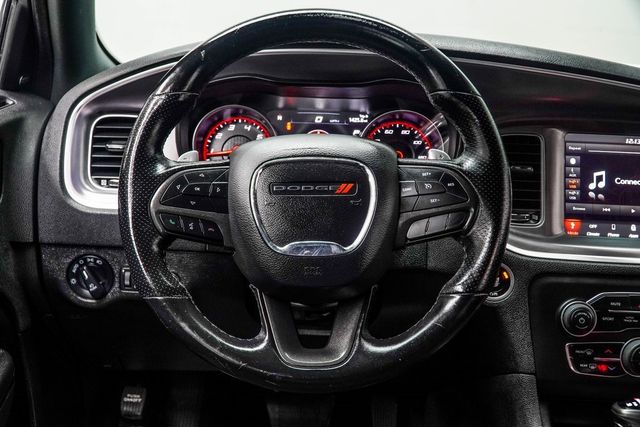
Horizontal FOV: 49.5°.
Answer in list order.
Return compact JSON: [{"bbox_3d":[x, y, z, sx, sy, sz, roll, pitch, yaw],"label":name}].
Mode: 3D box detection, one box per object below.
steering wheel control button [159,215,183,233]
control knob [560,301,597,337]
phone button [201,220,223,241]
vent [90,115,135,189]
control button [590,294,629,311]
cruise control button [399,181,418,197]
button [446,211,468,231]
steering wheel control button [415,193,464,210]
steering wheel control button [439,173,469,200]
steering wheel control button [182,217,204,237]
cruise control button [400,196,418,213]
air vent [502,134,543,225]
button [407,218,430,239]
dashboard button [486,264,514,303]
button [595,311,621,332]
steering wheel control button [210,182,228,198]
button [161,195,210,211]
[{"bbox_3d":[-0.146,0.010,0.684,0.024,0.018,0.010,0,-11,0],"label":"steering wheel control button"},{"bbox_3d":[0.313,0.127,0.838,0.045,0.044,0.022,1,-4,4],"label":"control knob"},{"bbox_3d":[-0.106,0.017,0.682,0.023,0.021,0.010,0,-11,0],"label":"phone button"},{"bbox_3d":[-0.249,-0.077,0.865,0.080,0.094,0.030,1,2,-3],"label":"vent"},{"bbox_3d":[0.355,0.108,0.845,0.046,0.020,0.010,0,-14,0],"label":"control button"},{"bbox_3d":[0.088,-0.024,0.695,0.021,0.017,0.008,1,-7,0],"label":"cruise control button"},{"bbox_3d":[0.136,0.008,0.684,0.021,0.020,0.010,0,-11,0],"label":"button"},{"bbox_3d":[0.121,-0.011,0.695,0.053,0.019,0.008,1,-7,0],"label":"steering wheel control button"},{"bbox_3d":[0.135,-0.027,0.695,0.030,0.029,0.008,1,-7,0],"label":"steering wheel control button"},{"bbox_3d":[-0.127,0.013,0.695,0.023,0.021,0.008,1,-7,0],"label":"steering wheel control button"},{"bbox_3d":[0.089,-0.009,0.687,0.018,0.016,0.010,0,-11,0],"label":"cruise control button"},{"bbox_3d":[0.247,-0.041,0.855,0.057,0.113,0.030,1,2,0],"label":"air vent"},{"bbox_3d":[0.096,0.015,0.683,0.022,0.020,0.010,0,-11,0],"label":"button"},{"bbox_3d":[0.209,0.084,0.830,0.049,0.049,0.015,1,-4,2],"label":"dashboard button"},{"bbox_3d":[0.352,0.132,0.848,0.032,0.027,0.008,1,-4,4],"label":"button"},{"bbox_3d":[-0.100,-0.023,0.690,0.019,0.016,0.010,0,-11,0],"label":"steering wheel control button"},{"bbox_3d":[-0.131,-0.010,0.688,0.050,0.017,0.010,0,-11,0],"label":"button"}]

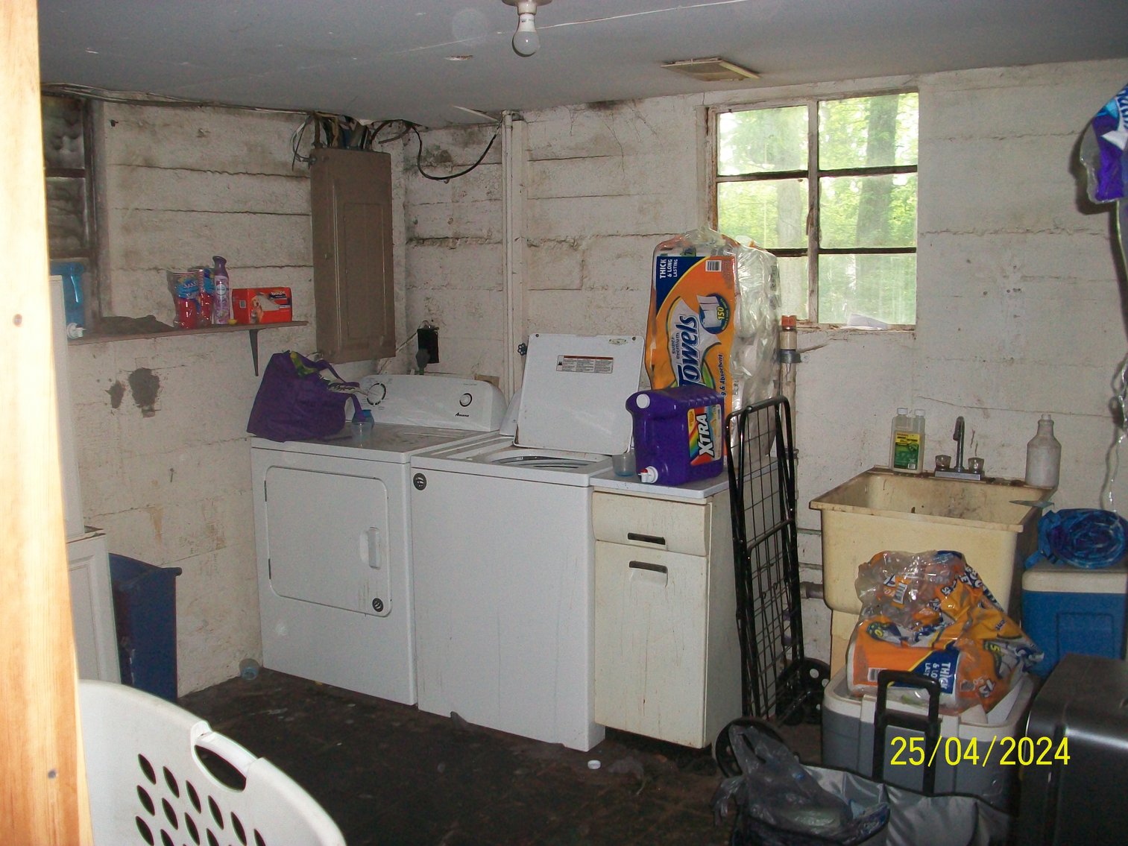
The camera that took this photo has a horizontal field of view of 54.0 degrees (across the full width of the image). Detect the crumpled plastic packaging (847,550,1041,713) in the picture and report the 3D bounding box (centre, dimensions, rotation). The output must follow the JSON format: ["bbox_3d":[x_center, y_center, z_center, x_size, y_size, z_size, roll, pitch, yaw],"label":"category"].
[{"bbox_3d":[1.014,0.520,2.963,0.480,0.370,0.290,2,9,17],"label":"crumpled plastic packaging"}]

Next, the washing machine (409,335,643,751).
[{"bbox_3d":[-0.050,0.344,3.861,0.695,1.285,0.690,5,10,31],"label":"washing machine"}]

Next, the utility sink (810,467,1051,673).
[{"bbox_3d":[1.165,0.640,3.508,0.598,0.850,0.634,5,10,31],"label":"utility sink"}]

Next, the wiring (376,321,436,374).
[{"bbox_3d":[-0.659,-0.319,4.775,0.190,0.220,0.180,5,10,31],"label":"wiring"}]

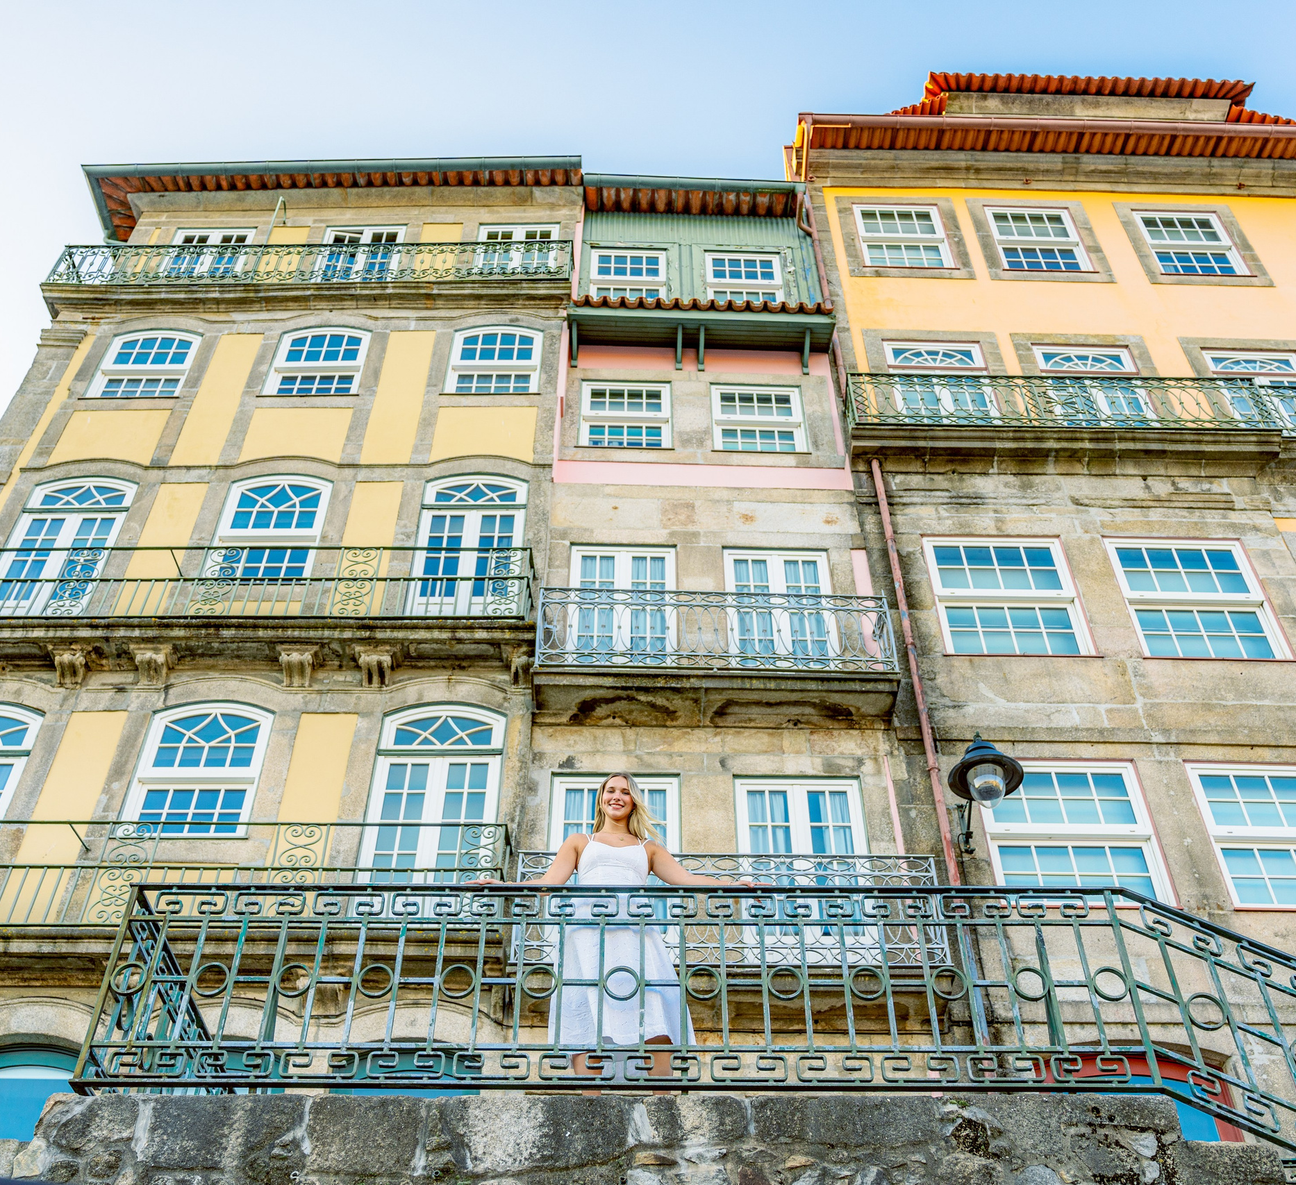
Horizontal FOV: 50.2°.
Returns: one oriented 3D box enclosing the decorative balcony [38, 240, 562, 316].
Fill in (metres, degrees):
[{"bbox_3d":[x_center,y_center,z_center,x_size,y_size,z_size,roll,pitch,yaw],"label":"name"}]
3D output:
[{"bbox_3d":[-4.267,-3.909,17.683,6.637,1.236,0.490,0,-45,0],"label":"decorative balcony"}]

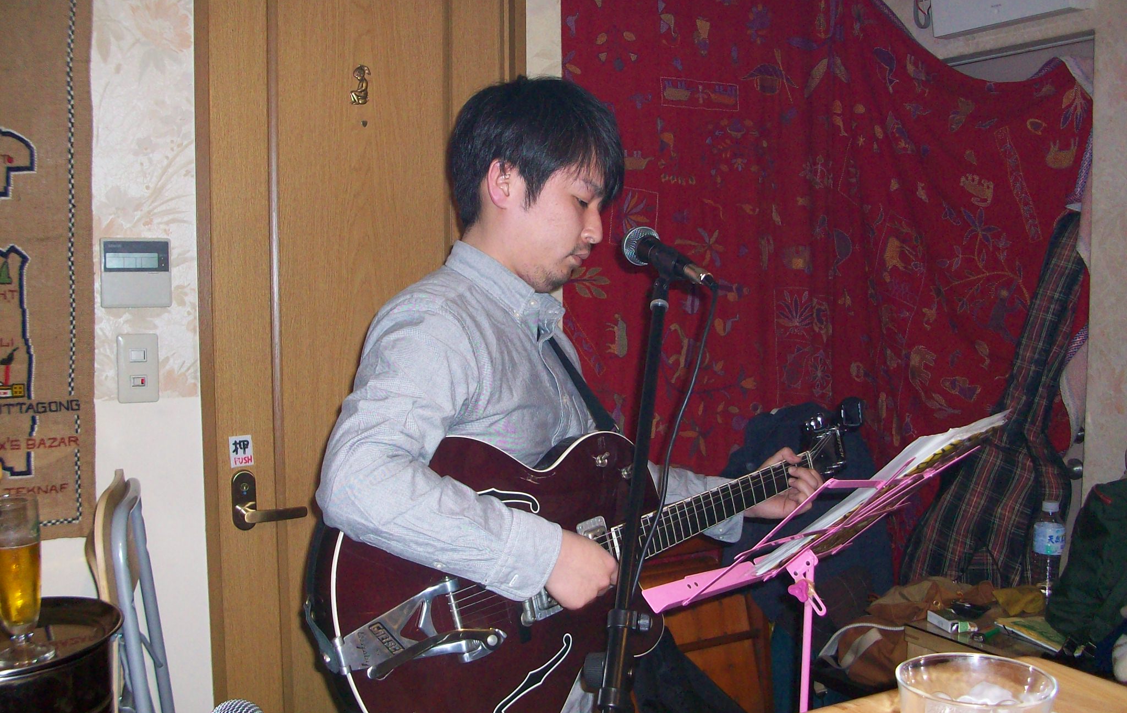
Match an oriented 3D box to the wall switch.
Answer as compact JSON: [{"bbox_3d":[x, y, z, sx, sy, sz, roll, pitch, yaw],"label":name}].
[{"bbox_3d":[-0.731,0.021,1.902,0.070,0.120,0.012,-3,5,-28],"label":"wall switch"}]

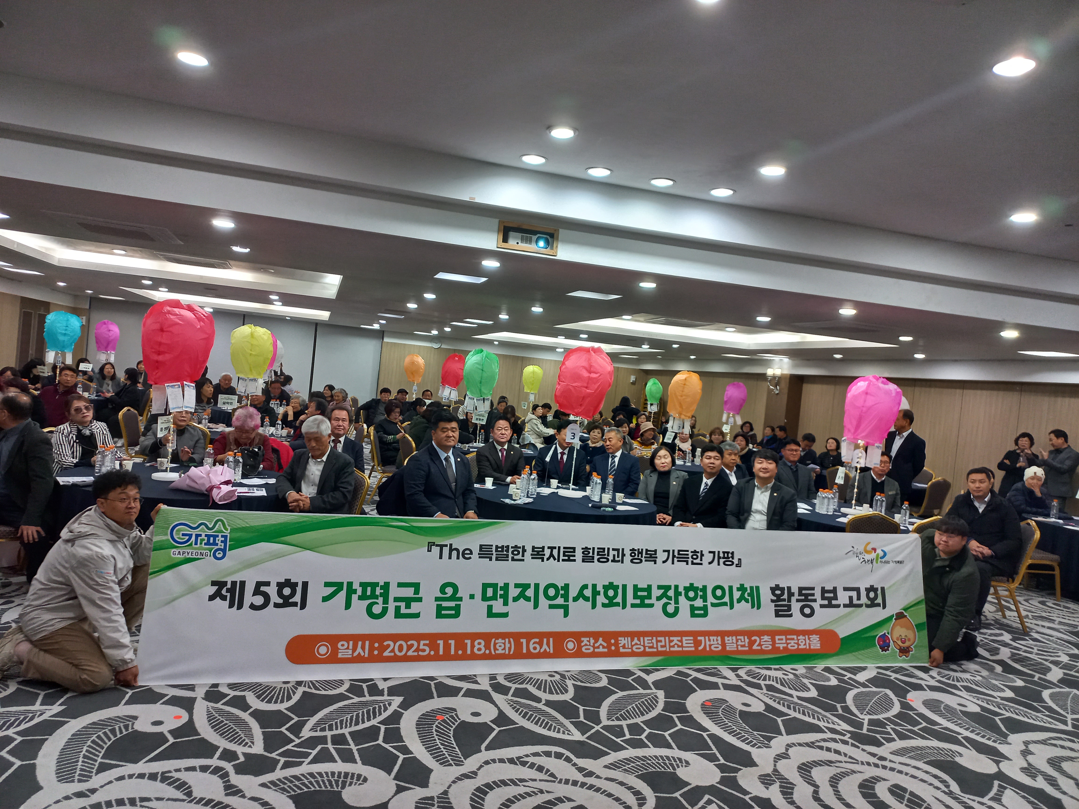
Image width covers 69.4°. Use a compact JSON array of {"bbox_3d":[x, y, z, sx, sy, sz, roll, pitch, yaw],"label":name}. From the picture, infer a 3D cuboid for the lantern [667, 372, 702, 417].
[{"bbox_3d":[2.019,-0.133,10.850,0.460,0.650,0.460,6,2,10],"label":"lantern"}]

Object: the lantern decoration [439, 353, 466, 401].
[{"bbox_3d":[-1.749,-0.560,15.700,0.490,0.920,0.490,5,2,-17],"label":"lantern decoration"}]

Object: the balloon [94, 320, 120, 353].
[{"bbox_3d":[-9.157,-1.446,16.500,0.510,0.650,0.510,5,2,-17],"label":"balloon"}]

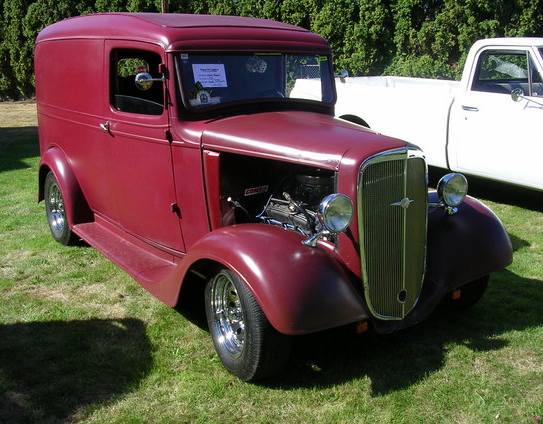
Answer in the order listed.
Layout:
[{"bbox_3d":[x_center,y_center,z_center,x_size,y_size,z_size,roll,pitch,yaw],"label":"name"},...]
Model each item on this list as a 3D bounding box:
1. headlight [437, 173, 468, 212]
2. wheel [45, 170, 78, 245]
[{"bbox_3d":[0.989,-0.127,3.483,0.197,0.197,0.163,-10,18,-34],"label":"headlight"},{"bbox_3d":[-1.727,-0.057,5.321,0.217,0.650,0.650,-10,18,-34],"label":"wheel"}]

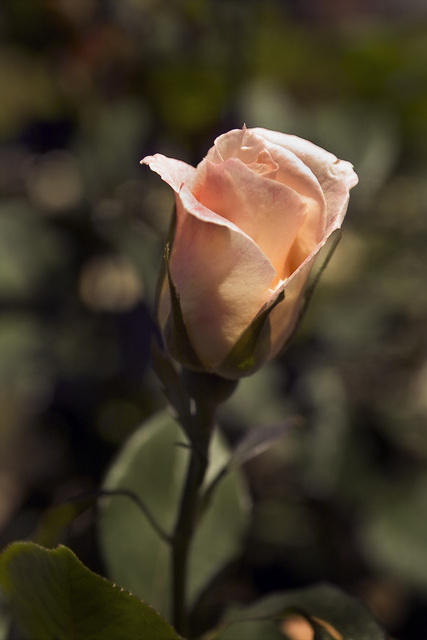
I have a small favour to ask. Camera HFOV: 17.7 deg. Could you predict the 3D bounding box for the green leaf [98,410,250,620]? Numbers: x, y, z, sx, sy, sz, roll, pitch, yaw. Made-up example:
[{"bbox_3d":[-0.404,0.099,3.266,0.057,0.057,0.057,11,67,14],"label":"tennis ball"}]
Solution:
[{"bbox_3d":[-0.010,0.052,0.360,0.040,0.056,0.012,2,-12,0],"label":"green leaf"}]

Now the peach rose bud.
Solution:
[{"bbox_3d":[0.008,-0.016,0.320,0.049,0.053,0.047,8,21,-3],"label":"peach rose bud"}]

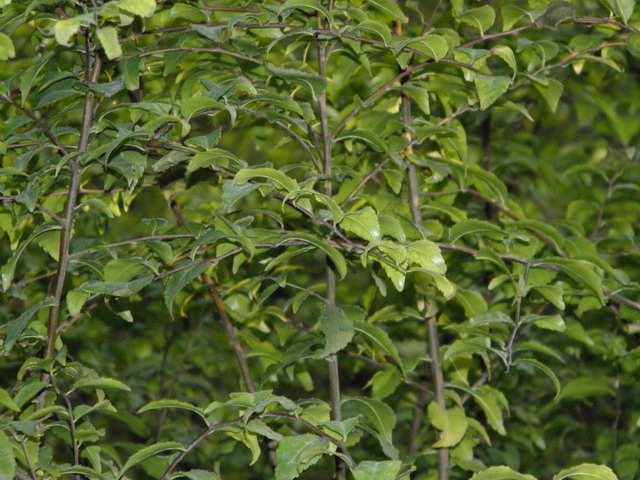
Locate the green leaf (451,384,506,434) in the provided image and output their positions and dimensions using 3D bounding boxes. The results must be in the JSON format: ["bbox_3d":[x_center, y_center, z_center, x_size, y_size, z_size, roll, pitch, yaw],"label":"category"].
[{"bbox_3d":[0.164,0.170,4.300,0.071,0.024,0.030,44,0,0],"label":"green leaf"}]

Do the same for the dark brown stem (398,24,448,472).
[{"bbox_3d":[0.106,0.009,4.350,0.012,0.462,0.014,-6,0,0],"label":"dark brown stem"}]

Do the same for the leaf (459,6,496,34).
[{"bbox_3d":[0.160,-0.223,4.300,0.039,0.028,0.030,0,3,0],"label":"leaf"}]

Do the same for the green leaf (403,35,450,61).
[{"bbox_3d":[0.108,-0.195,4.280,0.049,0.026,0.030,0,2,0],"label":"green leaf"}]

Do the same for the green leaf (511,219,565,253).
[{"bbox_3d":[0.224,-0.005,4.350,0.060,0.023,0.029,28,0,0],"label":"green leaf"}]

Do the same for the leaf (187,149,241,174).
[{"bbox_3d":[-0.105,-0.078,4.200,0.052,0.026,0.030,0,3,0],"label":"leaf"}]

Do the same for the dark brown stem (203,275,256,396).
[{"bbox_3d":[-0.095,0.099,4.450,0.009,0.128,0.009,-22,0,0],"label":"dark brown stem"}]

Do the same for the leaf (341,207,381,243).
[{"bbox_3d":[0.039,-0.015,4.120,0.039,0.035,0.030,0,3,0],"label":"leaf"}]

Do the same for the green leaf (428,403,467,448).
[{"bbox_3d":[0.131,0.188,4.300,0.041,0.047,0.025,0,2,0],"label":"green leaf"}]

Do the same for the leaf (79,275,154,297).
[{"bbox_3d":[-0.200,0.045,4.150,0.074,0.022,0.032,0,3,0],"label":"leaf"}]

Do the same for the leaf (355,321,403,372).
[{"bbox_3d":[0.059,0.108,4.300,0.022,0.071,0.030,-45,0,0],"label":"leaf"}]

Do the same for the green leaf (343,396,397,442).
[{"bbox_3d":[0.052,0.178,4.250,0.062,0.032,0.032,38,0,0],"label":"green leaf"}]

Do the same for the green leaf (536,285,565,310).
[{"bbox_3d":[0.230,0.058,4.250,0.030,0.026,0.030,0,3,0],"label":"green leaf"}]

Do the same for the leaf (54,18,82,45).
[{"bbox_3d":[-0.245,-0.202,4.120,0.027,0.027,0.025,0,2,0],"label":"leaf"}]

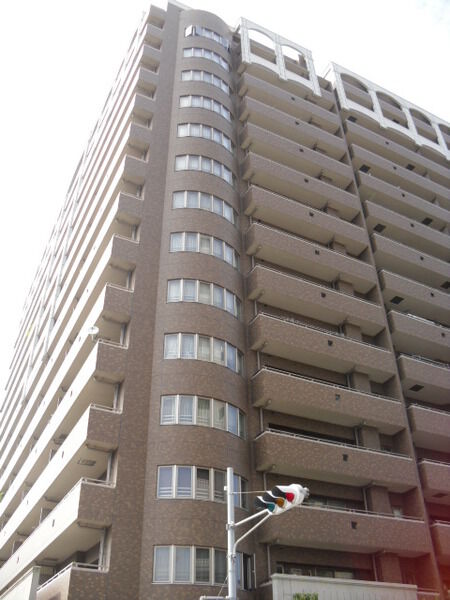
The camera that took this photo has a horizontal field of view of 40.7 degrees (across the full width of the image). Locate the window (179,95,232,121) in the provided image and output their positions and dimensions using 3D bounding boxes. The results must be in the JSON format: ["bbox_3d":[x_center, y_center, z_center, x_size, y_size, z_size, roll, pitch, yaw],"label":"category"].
[{"bbox_3d":[-0.829,-11.322,36.102,3.690,1.235,0.686,16,-41,-21],"label":"window"}]

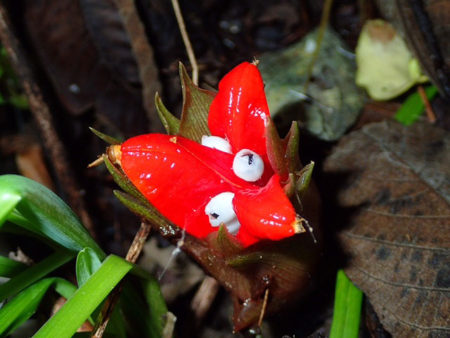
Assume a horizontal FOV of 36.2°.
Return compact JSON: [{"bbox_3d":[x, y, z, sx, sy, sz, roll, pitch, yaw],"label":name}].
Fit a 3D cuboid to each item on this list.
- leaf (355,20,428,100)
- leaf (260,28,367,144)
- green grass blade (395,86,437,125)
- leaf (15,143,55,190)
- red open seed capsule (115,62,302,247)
[{"bbox_3d":[0.070,-0.046,0.292,0.032,0.010,0.039,-3,53,-2],"label":"leaf"},{"bbox_3d":[0.034,-0.035,0.282,0.048,0.012,0.053,7,53,5],"label":"leaf"},{"bbox_3d":[0.078,-0.026,0.280,0.025,0.005,0.010,-36,61,-24],"label":"green grass blade"},{"bbox_3d":[-0.070,0.000,0.255,0.011,0.006,0.023,-33,60,-22],"label":"leaf"},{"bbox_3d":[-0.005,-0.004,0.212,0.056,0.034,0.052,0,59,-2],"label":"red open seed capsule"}]

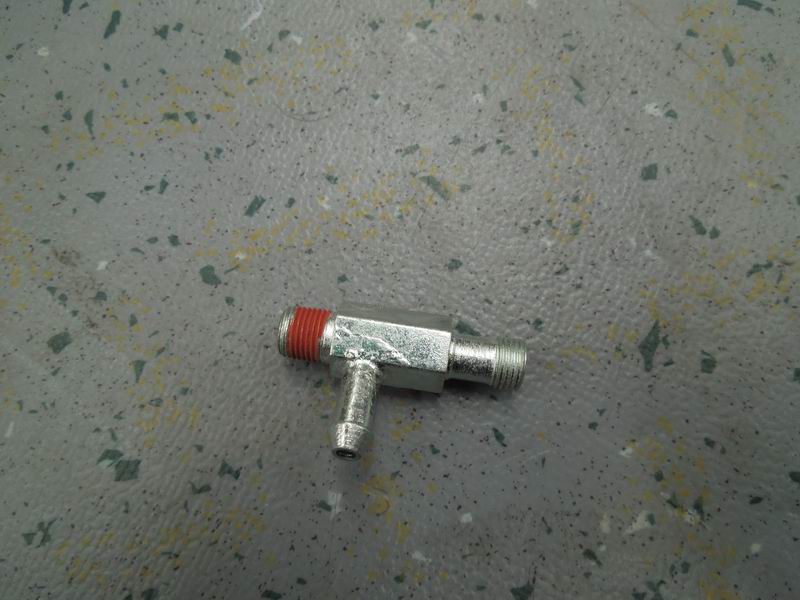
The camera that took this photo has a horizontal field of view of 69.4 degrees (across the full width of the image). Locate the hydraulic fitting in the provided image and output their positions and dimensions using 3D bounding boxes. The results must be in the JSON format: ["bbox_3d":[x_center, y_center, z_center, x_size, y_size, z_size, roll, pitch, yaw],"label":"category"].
[{"bbox_3d":[-0.001,0.016,0.107,0.046,0.015,0.030,8,51,1],"label":"hydraulic fitting"}]

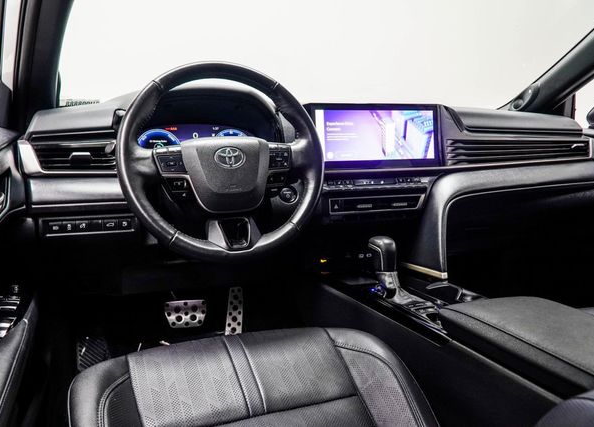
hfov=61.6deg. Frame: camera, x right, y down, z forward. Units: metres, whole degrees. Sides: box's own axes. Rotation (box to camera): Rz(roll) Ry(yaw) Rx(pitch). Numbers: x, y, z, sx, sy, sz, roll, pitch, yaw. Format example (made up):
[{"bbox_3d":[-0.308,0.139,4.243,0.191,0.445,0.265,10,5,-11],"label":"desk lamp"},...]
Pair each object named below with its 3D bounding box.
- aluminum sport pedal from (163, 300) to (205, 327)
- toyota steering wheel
[{"bbox_3d":[-0.319,0.289,1.424,0.118,0.078,0.025,-4,-24,-19],"label":"aluminum sport pedal"},{"bbox_3d":[-0.135,-0.094,0.917,0.372,0.372,0.100,-4,-12,-19],"label":"toyota steering wheel"}]

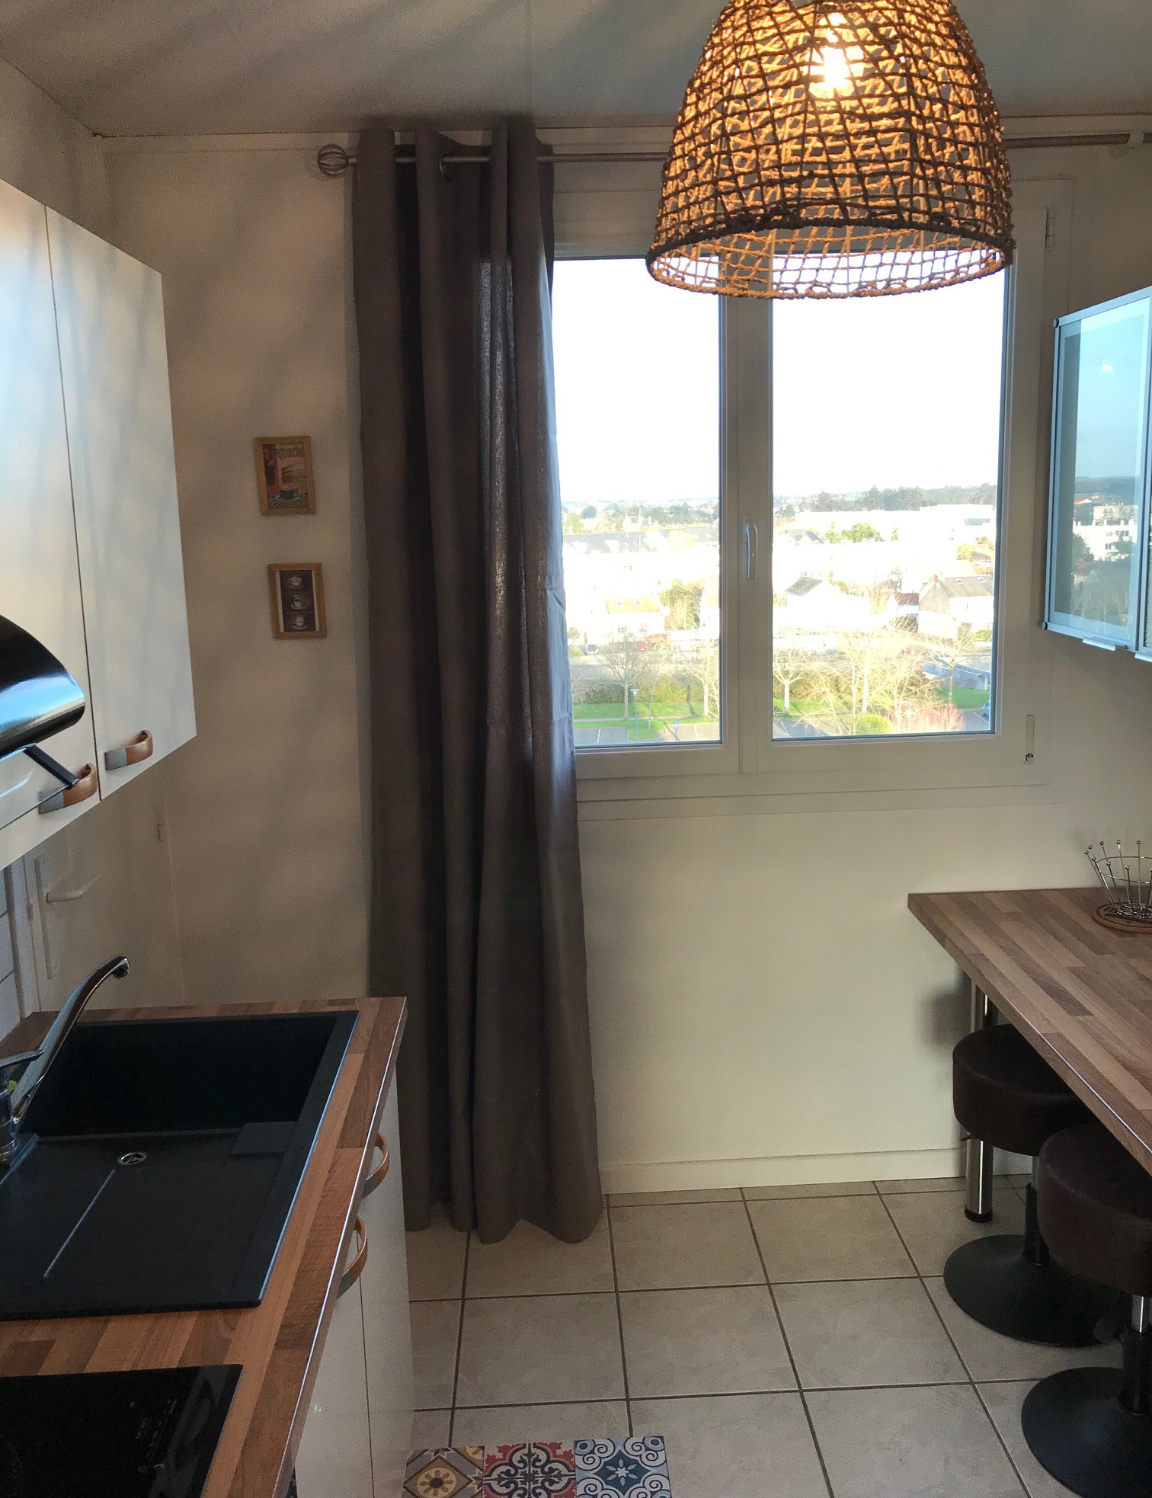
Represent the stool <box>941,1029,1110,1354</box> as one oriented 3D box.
[{"bbox_3d":[0.994,0.907,2.634,0.390,0.525,0.390,-2,11,-1],"label":"stool"}]

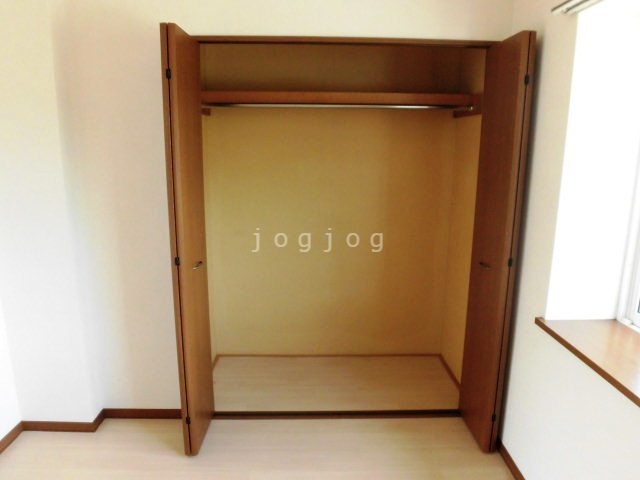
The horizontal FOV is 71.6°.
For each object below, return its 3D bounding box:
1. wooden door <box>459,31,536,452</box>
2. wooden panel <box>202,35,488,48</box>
[{"bbox_3d":[0.848,0.064,2.193,0.066,1.975,0.350,0,11,-3],"label":"wooden door"},{"bbox_3d":[0.127,-0.949,2.146,1.500,0.033,0.060,0,11,-1],"label":"wooden panel"}]

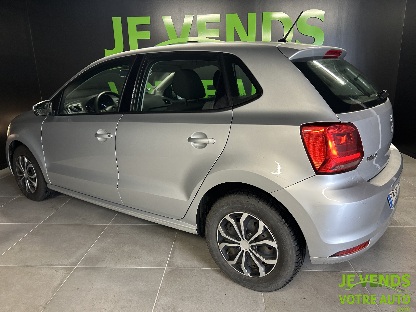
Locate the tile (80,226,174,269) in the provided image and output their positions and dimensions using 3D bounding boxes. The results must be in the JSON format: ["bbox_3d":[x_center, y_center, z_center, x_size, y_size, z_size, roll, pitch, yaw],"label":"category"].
[{"bbox_3d":[-0.559,0.667,2.356,0.600,0.010,0.600,0,15,4],"label":"tile"}]

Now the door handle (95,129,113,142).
[{"bbox_3d":[-0.739,-0.139,2.224,0.200,0.090,0.055,9,18,34],"label":"door handle"}]

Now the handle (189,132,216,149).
[{"bbox_3d":[-0.036,-0.084,1.734,0.195,0.090,0.055,9,18,34],"label":"handle"}]

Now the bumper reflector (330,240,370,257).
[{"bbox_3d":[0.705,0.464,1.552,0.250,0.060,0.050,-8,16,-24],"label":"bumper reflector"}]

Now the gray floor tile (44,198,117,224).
[{"bbox_3d":[-1.126,0.517,2.975,0.600,0.010,0.600,0,15,4],"label":"gray floor tile"}]

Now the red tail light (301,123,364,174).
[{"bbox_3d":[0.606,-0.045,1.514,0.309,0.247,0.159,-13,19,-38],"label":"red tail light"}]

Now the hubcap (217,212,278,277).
[{"bbox_3d":[0.243,0.491,1.796,0.388,0.388,0.135,9,18,34],"label":"hubcap"}]

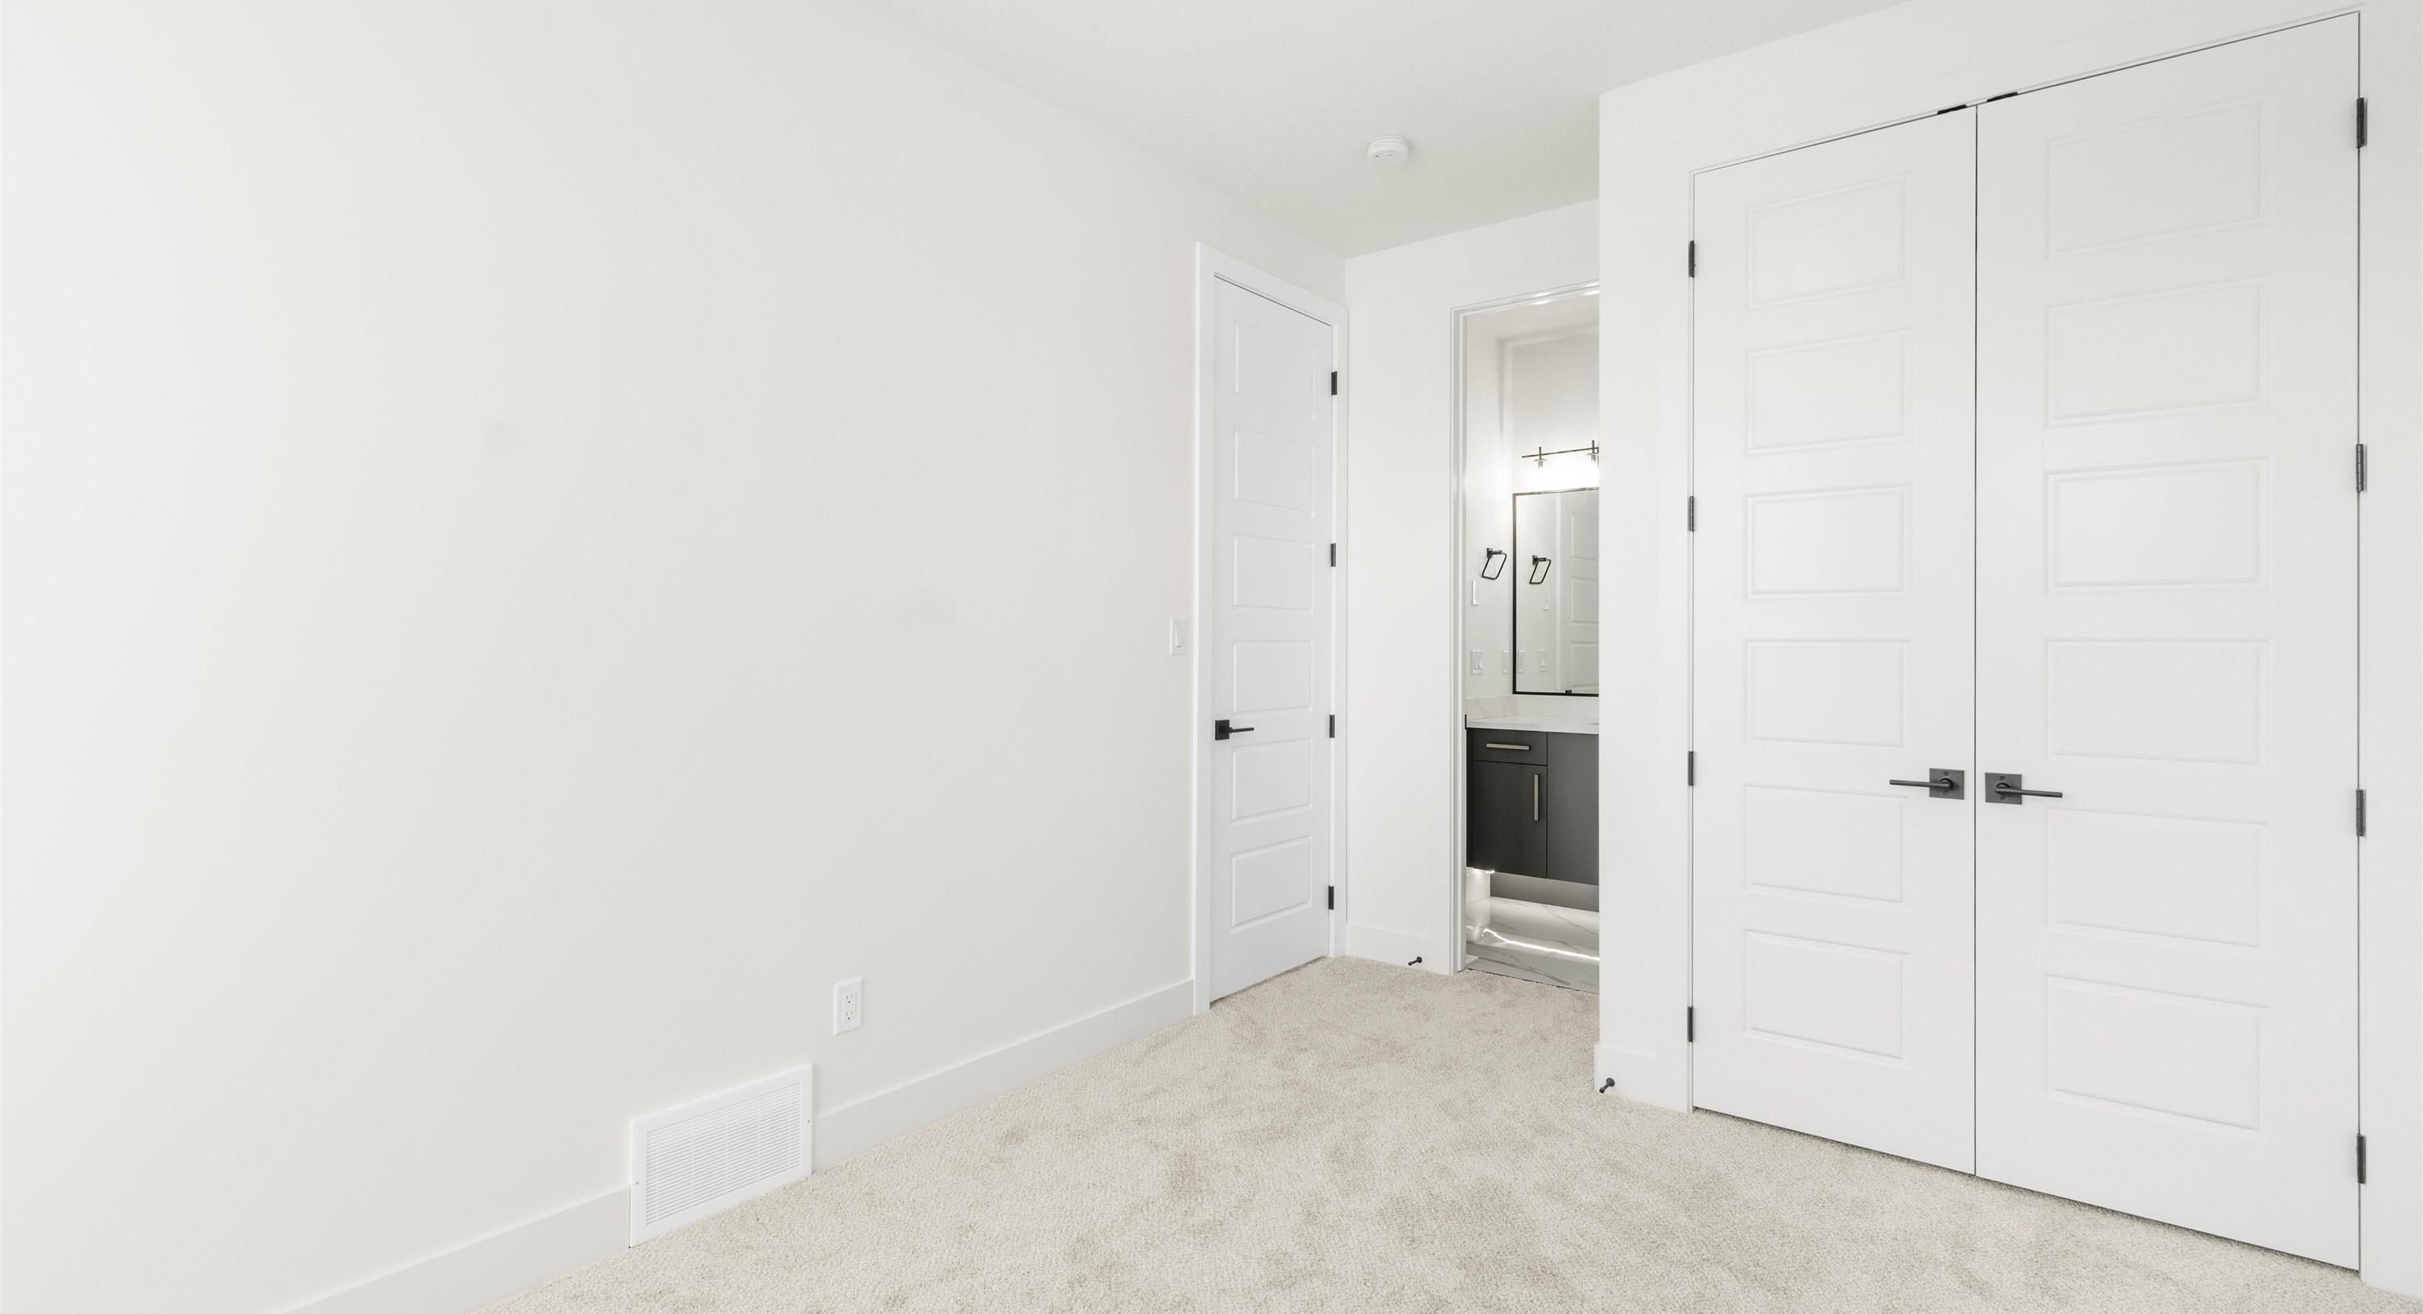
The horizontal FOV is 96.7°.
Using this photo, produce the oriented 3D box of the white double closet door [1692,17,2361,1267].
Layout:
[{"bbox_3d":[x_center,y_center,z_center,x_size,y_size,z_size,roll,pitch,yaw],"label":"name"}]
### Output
[{"bbox_3d":[1.753,-0.039,2.462,1.209,2.437,0.100,0,0,37],"label":"white double closet door"}]

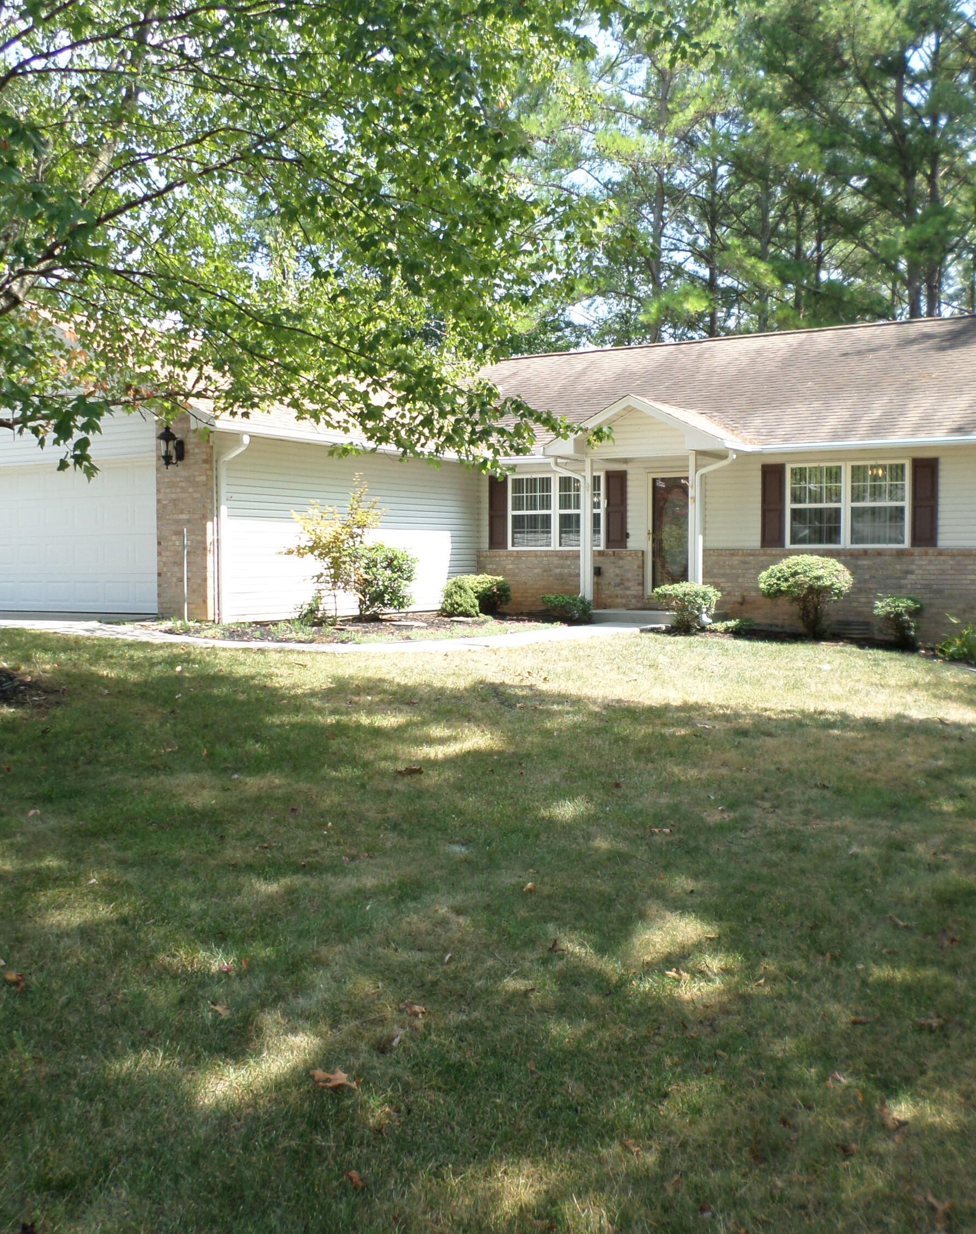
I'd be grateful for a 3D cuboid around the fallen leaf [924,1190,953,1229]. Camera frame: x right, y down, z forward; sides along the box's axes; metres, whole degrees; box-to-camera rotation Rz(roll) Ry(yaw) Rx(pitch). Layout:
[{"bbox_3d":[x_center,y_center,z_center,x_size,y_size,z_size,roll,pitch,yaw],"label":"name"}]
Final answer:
[{"bbox_3d":[1.041,1.368,2.746,0.070,0.030,0.100,1,3,21],"label":"fallen leaf"}]

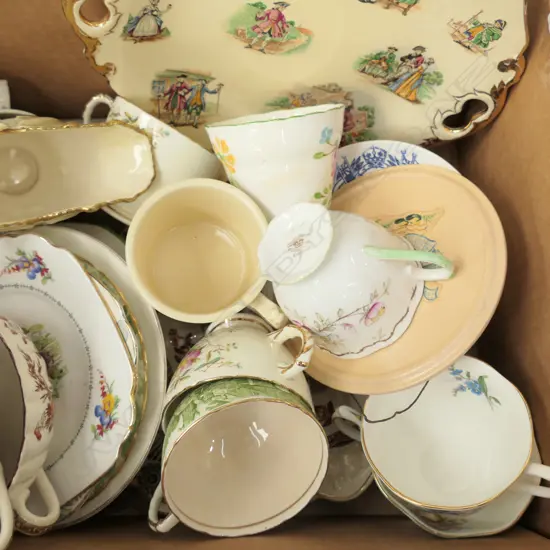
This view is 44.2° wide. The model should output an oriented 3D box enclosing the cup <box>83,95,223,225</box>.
[{"bbox_3d":[-0.085,-0.069,0.446,0.104,0.090,0.064,31,96,3],"label":"cup"}]

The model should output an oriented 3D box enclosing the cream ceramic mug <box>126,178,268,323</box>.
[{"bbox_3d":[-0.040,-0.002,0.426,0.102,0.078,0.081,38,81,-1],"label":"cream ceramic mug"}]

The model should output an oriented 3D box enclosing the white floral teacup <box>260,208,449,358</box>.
[{"bbox_3d":[0.041,-0.004,0.383,0.106,0.070,0.085,-12,61,32],"label":"white floral teacup"}]

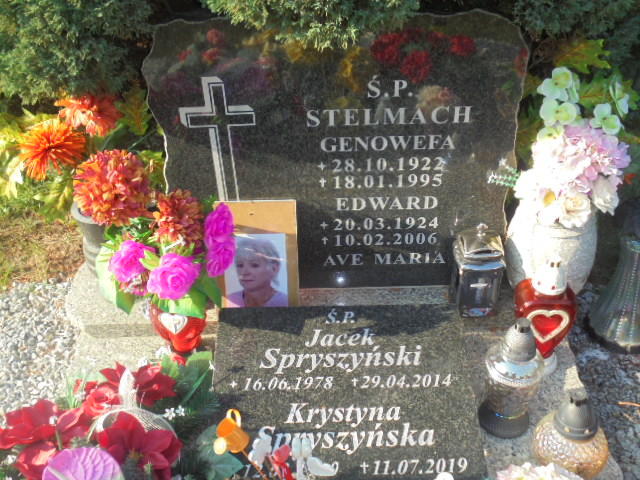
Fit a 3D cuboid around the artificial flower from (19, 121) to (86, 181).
[{"bbox_3d":[-0.522,-0.174,1.370,0.125,0.115,0.075,-9,9,-7],"label":"artificial flower"}]

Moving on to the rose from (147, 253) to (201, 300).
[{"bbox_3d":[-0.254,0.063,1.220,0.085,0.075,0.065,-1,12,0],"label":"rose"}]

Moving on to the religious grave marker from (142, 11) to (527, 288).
[{"bbox_3d":[0.031,-0.164,1.400,0.702,0.567,0.070,-1,27,0],"label":"religious grave marker"}]

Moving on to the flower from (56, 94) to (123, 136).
[{"bbox_3d":[-0.466,-0.254,1.420,0.120,0.070,0.085,-1,2,0],"label":"flower"}]

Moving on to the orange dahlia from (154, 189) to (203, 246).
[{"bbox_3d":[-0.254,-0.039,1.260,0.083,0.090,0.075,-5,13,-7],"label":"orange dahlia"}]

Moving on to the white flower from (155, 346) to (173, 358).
[{"bbox_3d":[-0.270,0.194,1.210,0.030,0.022,0.020,-1,2,0],"label":"white flower"}]

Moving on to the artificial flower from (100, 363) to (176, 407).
[{"bbox_3d":[-0.287,0.228,1.110,0.110,0.060,0.075,-1,2,0],"label":"artificial flower"}]

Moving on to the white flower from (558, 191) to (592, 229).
[{"bbox_3d":[0.438,-0.054,1.210,0.060,0.060,0.045,5,10,10],"label":"white flower"}]

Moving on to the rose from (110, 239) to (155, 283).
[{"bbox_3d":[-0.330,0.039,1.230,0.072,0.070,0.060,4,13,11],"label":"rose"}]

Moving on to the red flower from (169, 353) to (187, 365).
[{"bbox_3d":[-0.254,0.211,1.250,0.034,0.026,0.026,-1,-1,2],"label":"red flower"}]

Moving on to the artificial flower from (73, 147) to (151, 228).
[{"bbox_3d":[-0.381,-0.096,1.290,0.138,0.135,0.110,-9,7,-7],"label":"artificial flower"}]

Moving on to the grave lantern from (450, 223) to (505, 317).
[{"bbox_3d":[0.296,0.049,1.304,0.078,0.190,0.078,-4,39,-1],"label":"grave lantern"}]

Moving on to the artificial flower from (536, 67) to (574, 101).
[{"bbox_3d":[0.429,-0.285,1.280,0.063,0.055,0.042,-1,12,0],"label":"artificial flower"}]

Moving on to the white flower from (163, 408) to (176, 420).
[{"bbox_3d":[-0.234,0.271,1.090,0.022,0.020,0.010,-1,-6,2],"label":"white flower"}]

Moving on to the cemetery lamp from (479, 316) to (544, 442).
[{"bbox_3d":[0.306,0.212,1.119,0.090,0.209,0.090,-1,27,0],"label":"cemetery lamp"}]

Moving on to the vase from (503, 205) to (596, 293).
[{"bbox_3d":[0.432,0.020,1.319,0.165,0.205,0.165,-1,39,2],"label":"vase"}]

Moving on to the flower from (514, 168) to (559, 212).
[{"bbox_3d":[0.371,-0.087,1.210,0.075,0.070,0.050,9,10,14],"label":"flower"}]

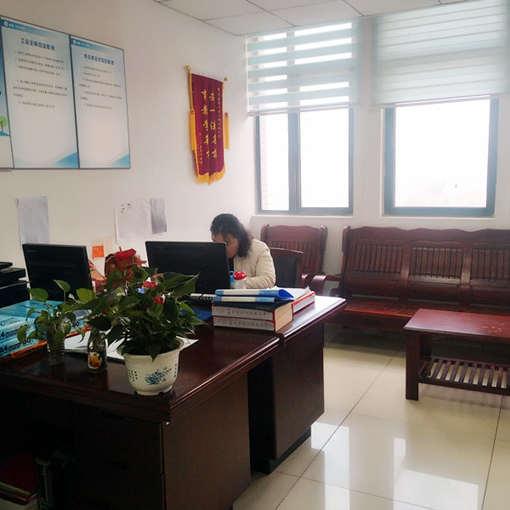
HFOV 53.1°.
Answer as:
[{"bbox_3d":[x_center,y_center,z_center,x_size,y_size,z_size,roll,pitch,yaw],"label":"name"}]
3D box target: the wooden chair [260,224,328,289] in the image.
[{"bbox_3d":[0.242,0.295,4.388,0.680,0.990,0.680,2,9,26],"label":"wooden chair"}]

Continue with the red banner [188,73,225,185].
[{"bbox_3d":[-0.358,-1.038,4.272,0.040,0.870,0.500,3,9,29],"label":"red banner"}]

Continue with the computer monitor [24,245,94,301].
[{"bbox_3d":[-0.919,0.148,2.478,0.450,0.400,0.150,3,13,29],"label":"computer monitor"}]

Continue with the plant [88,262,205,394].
[{"bbox_3d":[-0.362,0.241,1.692,0.360,0.405,0.350,-2,8,0],"label":"plant"}]

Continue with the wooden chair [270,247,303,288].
[{"bbox_3d":[-0.004,0.459,3.465,0.580,0.950,0.580,3,9,29],"label":"wooden chair"}]

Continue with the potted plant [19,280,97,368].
[{"bbox_3d":[-0.766,0.263,1.955,0.280,0.315,0.230,3,9,29],"label":"potted plant"}]

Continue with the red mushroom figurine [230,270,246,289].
[{"bbox_3d":[-0.094,0.180,2.808,0.080,0.150,0.070,3,9,28],"label":"red mushroom figurine"}]

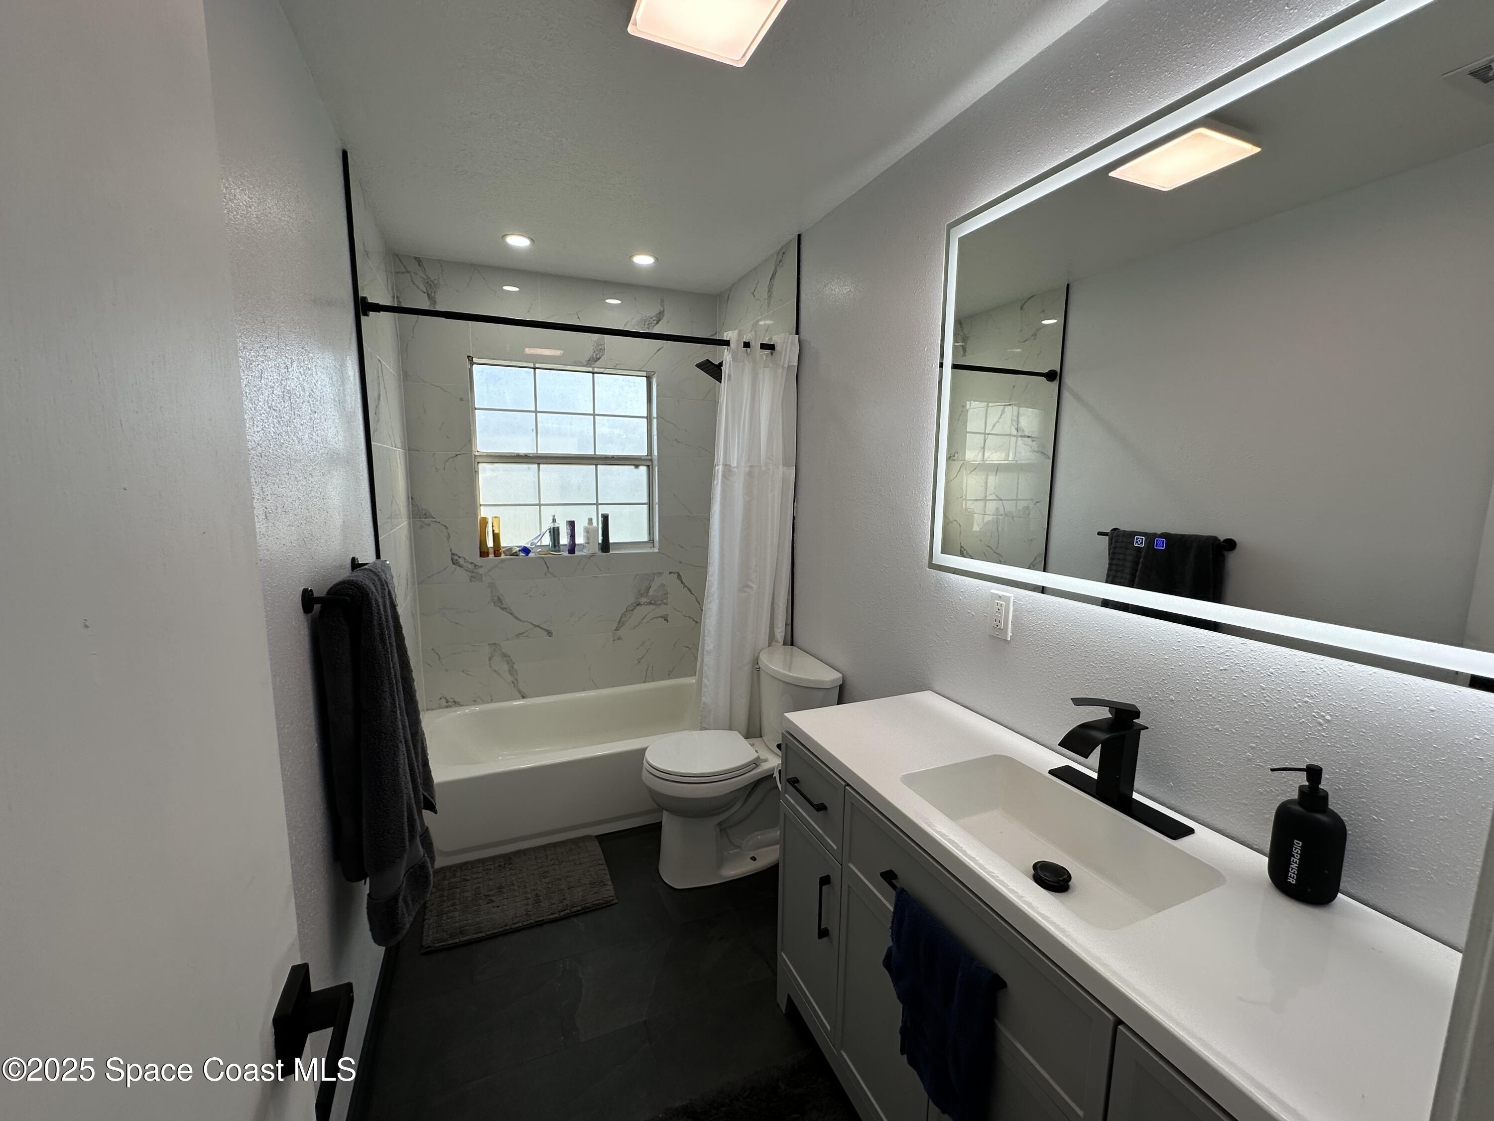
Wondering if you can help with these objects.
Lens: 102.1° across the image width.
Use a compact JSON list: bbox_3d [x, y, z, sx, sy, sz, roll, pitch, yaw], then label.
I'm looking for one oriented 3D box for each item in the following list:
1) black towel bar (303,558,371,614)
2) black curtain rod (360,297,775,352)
[{"bbox_3d":[-0.878,0.046,1.351,0.080,0.050,0.507,-3,9,-23],"label":"black towel bar"},{"bbox_3d":[-0.485,-0.801,2.119,1.481,0.060,0.060,-3,9,-23],"label":"black curtain rod"}]

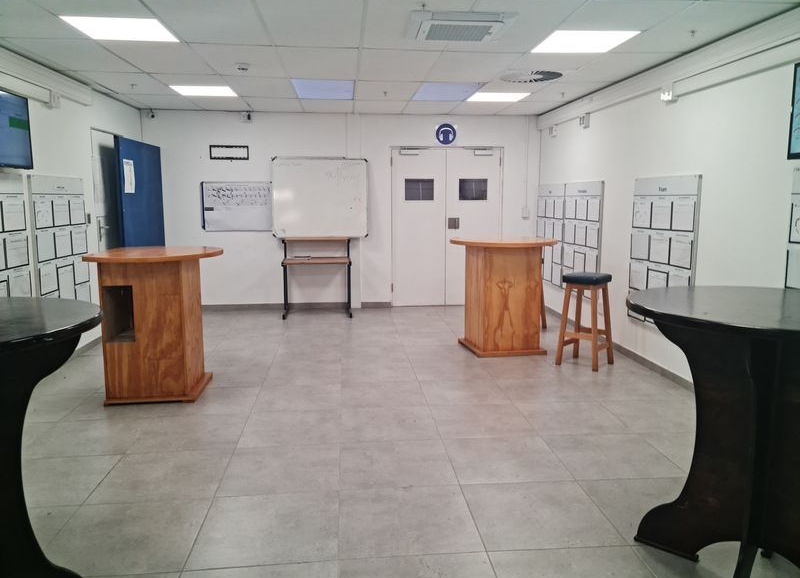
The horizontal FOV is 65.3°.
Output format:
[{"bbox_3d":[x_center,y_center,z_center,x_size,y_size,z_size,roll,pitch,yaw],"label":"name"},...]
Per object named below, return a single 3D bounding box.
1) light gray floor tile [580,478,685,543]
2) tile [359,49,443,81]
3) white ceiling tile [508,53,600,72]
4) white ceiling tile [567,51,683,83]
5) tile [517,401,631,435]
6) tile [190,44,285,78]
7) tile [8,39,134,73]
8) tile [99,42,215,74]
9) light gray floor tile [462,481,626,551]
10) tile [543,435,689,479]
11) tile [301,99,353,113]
[{"bbox_3d":[1.240,1.034,2.928,0.600,0.012,0.600,-1,8,-5],"label":"light gray floor tile"},{"bbox_3d":[-0.035,-1.813,5.041,0.605,0.020,1.195,-1,8,-5],"label":"tile"},{"bbox_3d":[1.189,-1.766,4.813,0.600,0.015,0.600,-1,8,-5],"label":"white ceiling tile"},{"bbox_3d":[1.747,-1.833,5.206,0.556,0.020,1.195,-1,8,-5],"label":"white ceiling tile"},{"bbox_3d":[1.121,0.854,4.111,0.600,0.012,0.600,-1,8,-5],"label":"tile"},{"bbox_3d":[-1.240,-1.799,4.930,0.605,0.020,1.195,-1,8,-5],"label":"tile"},{"bbox_3d":[-2.428,-1.766,4.805,0.600,0.018,1.200,-1,8,-5],"label":"tile"},{"bbox_3d":[-1.826,-1.765,4.848,0.600,0.015,1.200,-1,8,-5],"label":"tile"},{"bbox_3d":[0.625,1.028,2.840,0.600,0.012,0.600,-1,8,-5],"label":"light gray floor tile"},{"bbox_3d":[1.168,0.933,3.485,0.600,0.012,0.600,-1,8,-5],"label":"tile"},{"bbox_3d":[-0.848,-2.155,7.349,0.603,0.018,1.018,-1,8,-5],"label":"tile"}]

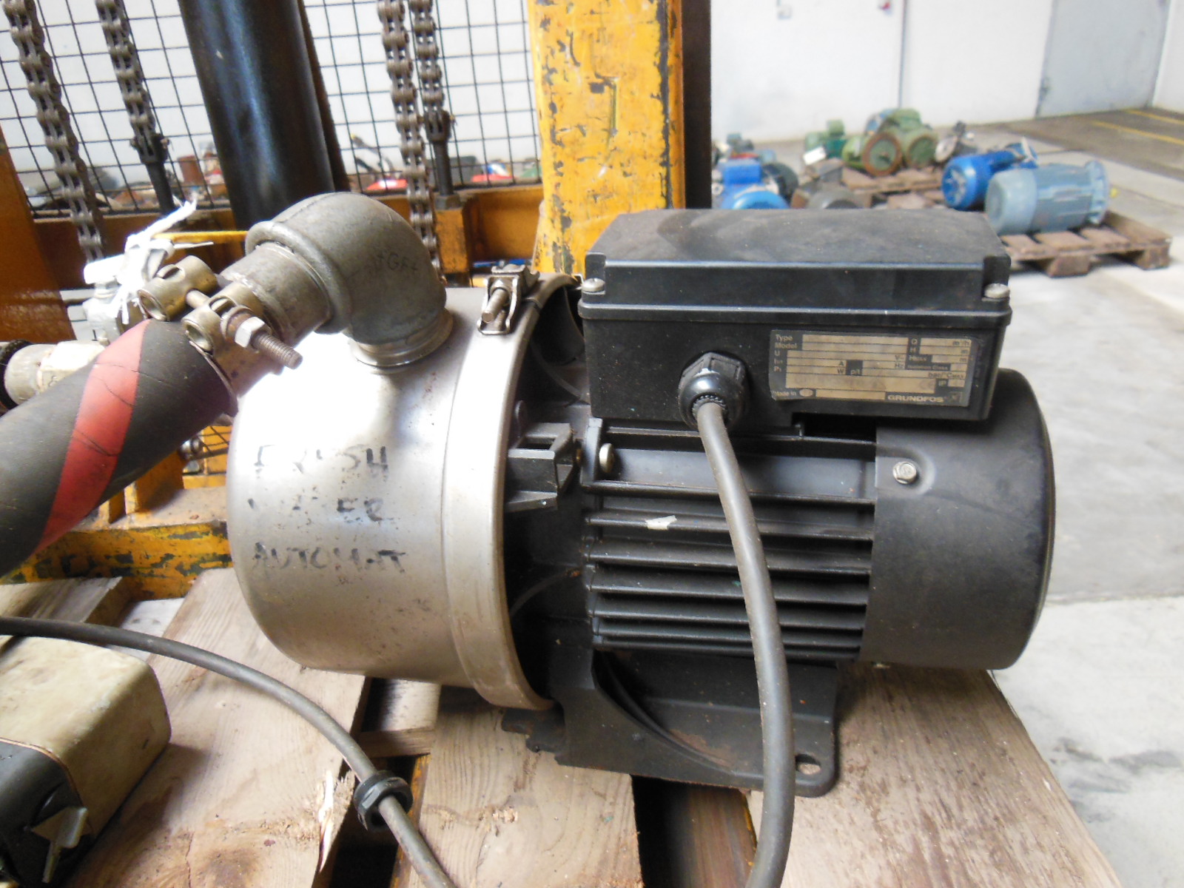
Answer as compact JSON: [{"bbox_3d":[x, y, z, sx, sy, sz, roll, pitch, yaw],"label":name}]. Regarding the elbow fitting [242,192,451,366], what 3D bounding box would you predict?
[{"bbox_3d":[-0.094,-0.070,0.342,0.048,0.076,0.071,13,49,24],"label":"elbow fitting"}]

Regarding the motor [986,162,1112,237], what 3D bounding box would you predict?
[{"bbox_3d":[1.853,-1.008,3.538,0.410,0.288,0.288,-6,26,-1],"label":"motor"}]

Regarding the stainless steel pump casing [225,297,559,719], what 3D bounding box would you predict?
[{"bbox_3d":[-0.069,0.020,0.442,0.134,0.210,0.210,3,27,15],"label":"stainless steel pump casing"}]

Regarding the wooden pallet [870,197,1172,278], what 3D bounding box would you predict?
[{"bbox_3d":[1.908,-0.997,3.981,0.800,0.138,1.200,-4,26,2],"label":"wooden pallet"}]

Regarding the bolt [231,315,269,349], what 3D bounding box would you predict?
[{"bbox_3d":[-0.107,-0.035,0.268,0.006,0.010,0.010,32,53,2],"label":"bolt"}]

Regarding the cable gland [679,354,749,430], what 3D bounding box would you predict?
[{"bbox_3d":[0.042,-0.018,0.310,0.024,0.024,0.027,3,27,15],"label":"cable gland"}]

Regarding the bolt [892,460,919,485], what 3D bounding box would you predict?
[{"bbox_3d":[0.118,0.010,0.321,0.009,0.009,0.004,3,-15,15],"label":"bolt"}]

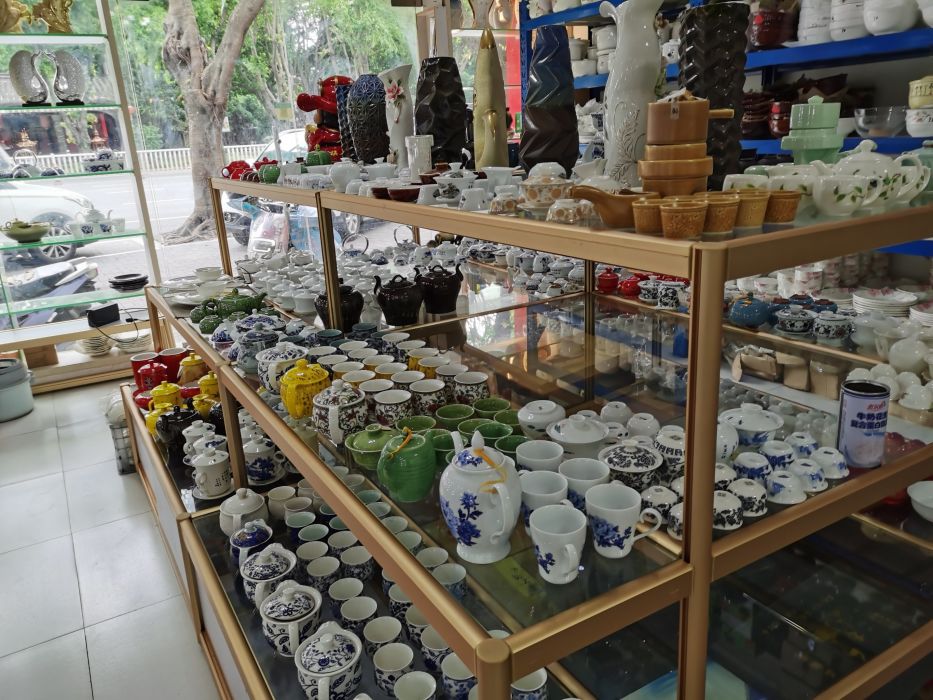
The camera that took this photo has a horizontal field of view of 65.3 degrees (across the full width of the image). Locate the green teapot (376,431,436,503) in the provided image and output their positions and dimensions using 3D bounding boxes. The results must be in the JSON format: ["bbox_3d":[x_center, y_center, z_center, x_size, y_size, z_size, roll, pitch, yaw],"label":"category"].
[{"bbox_3d":[-0.092,0.177,1.153,0.083,0.108,0.122,8,21,34],"label":"green teapot"}]

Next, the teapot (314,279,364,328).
[{"bbox_3d":[-0.383,-0.142,2.185,0.143,0.145,0.160,-2,17,5],"label":"teapot"}]

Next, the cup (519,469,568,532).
[{"bbox_3d":[0.118,0.223,1.010,0.071,0.079,0.096,-16,21,-35],"label":"cup"}]

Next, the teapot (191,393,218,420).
[{"bbox_3d":[-0.896,0.199,2.484,0.088,0.104,0.104,7,20,29],"label":"teapot"}]

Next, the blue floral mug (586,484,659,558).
[{"bbox_3d":[0.211,0.234,0.982,0.100,0.081,0.074,0,17,10],"label":"blue floral mug"}]

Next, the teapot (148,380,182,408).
[{"bbox_3d":[-1.096,0.170,2.642,0.125,0.100,0.100,-16,21,-36],"label":"teapot"}]

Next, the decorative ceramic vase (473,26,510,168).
[{"bbox_3d":[0.071,-0.795,2.348,0.112,0.440,0.105,-1,17,7],"label":"decorative ceramic vase"}]

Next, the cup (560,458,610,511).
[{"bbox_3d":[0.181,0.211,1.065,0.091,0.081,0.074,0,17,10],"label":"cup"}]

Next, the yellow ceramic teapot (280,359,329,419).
[{"bbox_3d":[-0.326,0.079,1.470,0.096,0.117,0.125,2,18,17],"label":"yellow ceramic teapot"}]

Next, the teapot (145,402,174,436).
[{"bbox_3d":[-0.999,0.233,2.385,0.099,0.110,0.116,7,20,29],"label":"teapot"}]

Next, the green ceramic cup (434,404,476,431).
[{"bbox_3d":[-0.019,0.140,1.390,0.072,0.047,0.072,-3,17,1],"label":"green ceramic cup"}]

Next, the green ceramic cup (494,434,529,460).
[{"bbox_3d":[0.079,0.179,1.222,0.065,0.043,0.065,-3,17,1],"label":"green ceramic cup"}]

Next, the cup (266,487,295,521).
[{"bbox_3d":[-0.464,0.393,1.848,0.071,0.063,0.071,-3,17,1],"label":"cup"}]

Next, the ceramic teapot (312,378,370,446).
[{"bbox_3d":[-0.242,0.114,1.397,0.103,0.117,0.135,-4,17,-2],"label":"ceramic teapot"}]

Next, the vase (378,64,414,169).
[{"bbox_3d":[-0.219,-0.752,2.397,0.121,0.338,0.104,-4,17,-4],"label":"vase"}]

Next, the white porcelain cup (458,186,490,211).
[{"bbox_3d":[0.013,-0.291,1.399,0.056,0.038,0.056,-3,17,1],"label":"white porcelain cup"}]

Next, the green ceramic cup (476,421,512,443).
[{"bbox_3d":[0.050,0.162,1.282,0.066,0.043,0.066,-3,17,1],"label":"green ceramic cup"}]

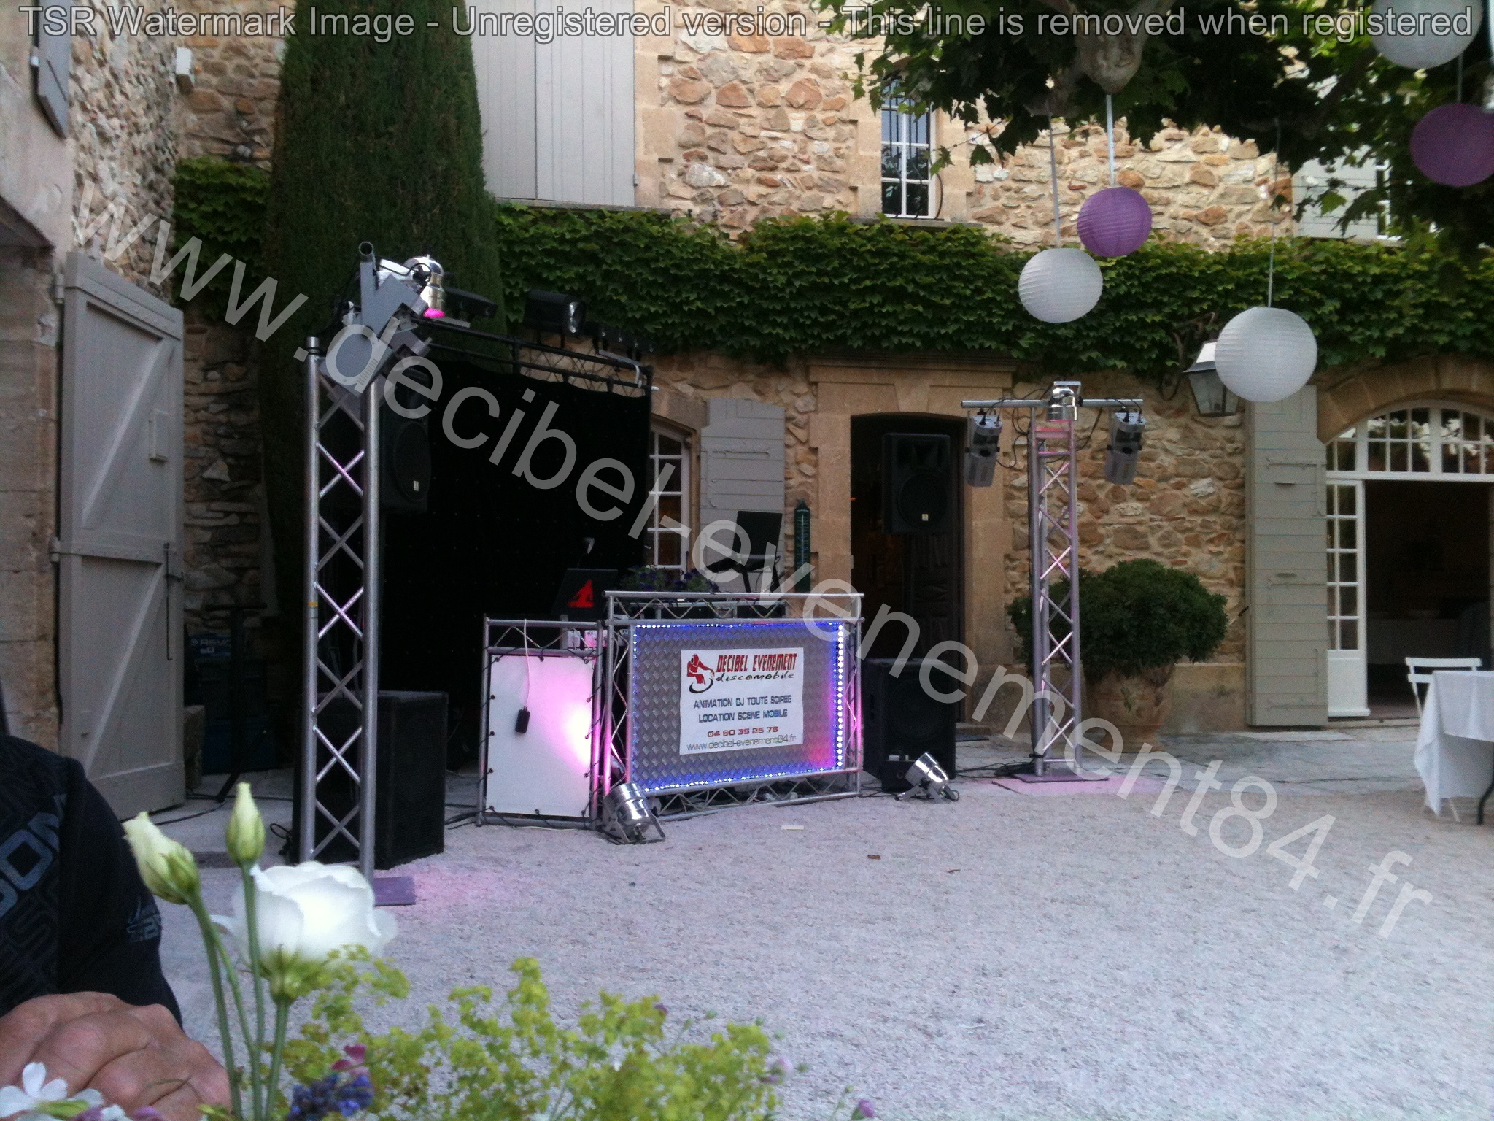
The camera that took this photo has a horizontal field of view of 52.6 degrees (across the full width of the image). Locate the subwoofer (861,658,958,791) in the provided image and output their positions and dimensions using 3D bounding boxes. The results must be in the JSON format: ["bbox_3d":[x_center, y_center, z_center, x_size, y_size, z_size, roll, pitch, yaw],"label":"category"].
[{"bbox_3d":[0.971,0.966,9.119,0.440,0.670,0.520,0,-1,-8],"label":"subwoofer"}]

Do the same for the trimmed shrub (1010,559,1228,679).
[{"bbox_3d":[2.641,0.415,10.743,1.500,0.856,1.350,0,-1,-13],"label":"trimmed shrub"}]

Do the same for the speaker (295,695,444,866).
[{"bbox_3d":[-1.547,0.896,6.200,0.465,0.650,0.440,0,-2,18],"label":"speaker"}]

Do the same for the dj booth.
[{"bbox_3d":[-0.369,0.722,7.810,2.150,1.100,0.650,1,-2,-44],"label":"dj booth"}]

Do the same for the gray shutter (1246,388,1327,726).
[{"bbox_3d":[4.239,-0.028,11.850,0.580,2.650,0.130,0,-2,-4],"label":"gray shutter"}]

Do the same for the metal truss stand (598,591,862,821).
[{"bbox_3d":[-0.072,0.722,7.792,1.800,1.100,0.180,1,-2,-44],"label":"metal truss stand"}]

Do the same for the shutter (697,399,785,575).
[{"bbox_3d":[-0.025,-0.392,10.924,0.645,1.551,0.050,0,-1,-13],"label":"shutter"}]

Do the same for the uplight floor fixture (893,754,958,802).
[{"bbox_3d":[0.958,1.157,8.050,0.280,0.210,0.210,25,12,31],"label":"uplight floor fixture"}]

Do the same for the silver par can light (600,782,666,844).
[{"bbox_3d":[-0.520,1.132,6.877,0.240,0.240,0.250,1,-2,-40],"label":"silver par can light"}]

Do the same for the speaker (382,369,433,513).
[{"bbox_3d":[-1.545,-0.492,6.292,0.360,0.585,0.380,0,-1,20],"label":"speaker"}]

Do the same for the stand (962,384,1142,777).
[{"bbox_3d":[1.886,0.108,9.300,1.120,2.393,0.500,0,-1,2],"label":"stand"}]

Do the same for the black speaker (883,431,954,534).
[{"bbox_3d":[1.031,-0.460,9.080,0.365,0.590,0.330,1,-2,-14],"label":"black speaker"}]

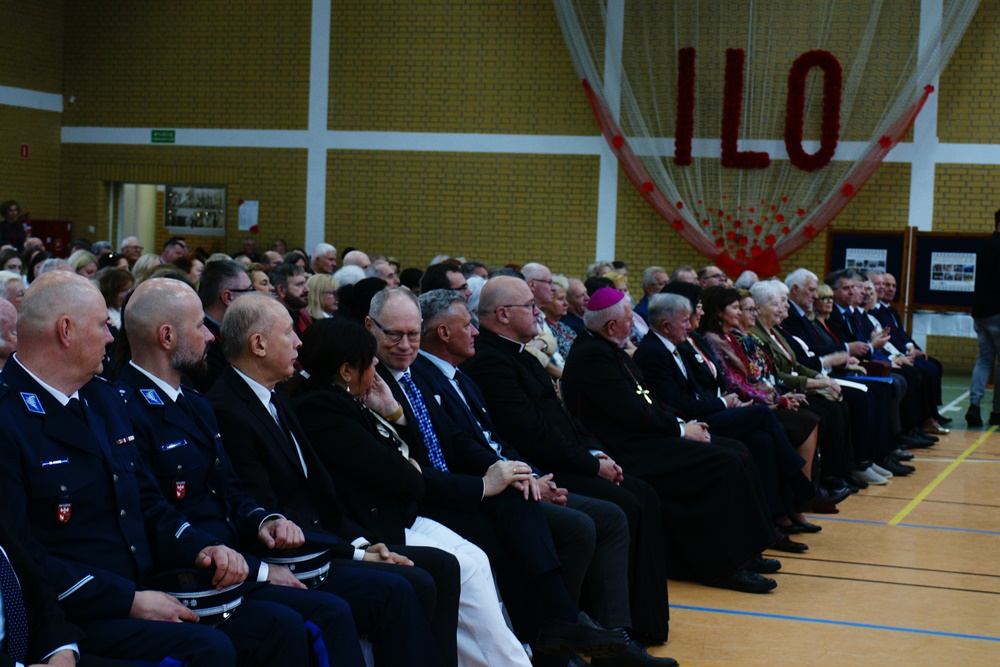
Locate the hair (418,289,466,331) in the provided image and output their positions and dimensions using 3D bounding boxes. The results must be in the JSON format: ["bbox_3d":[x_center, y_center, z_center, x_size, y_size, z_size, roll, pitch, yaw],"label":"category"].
[{"bbox_3d":[-0.195,-0.080,6.300,0.150,0.150,0.165,3,3,10],"label":"hair"}]

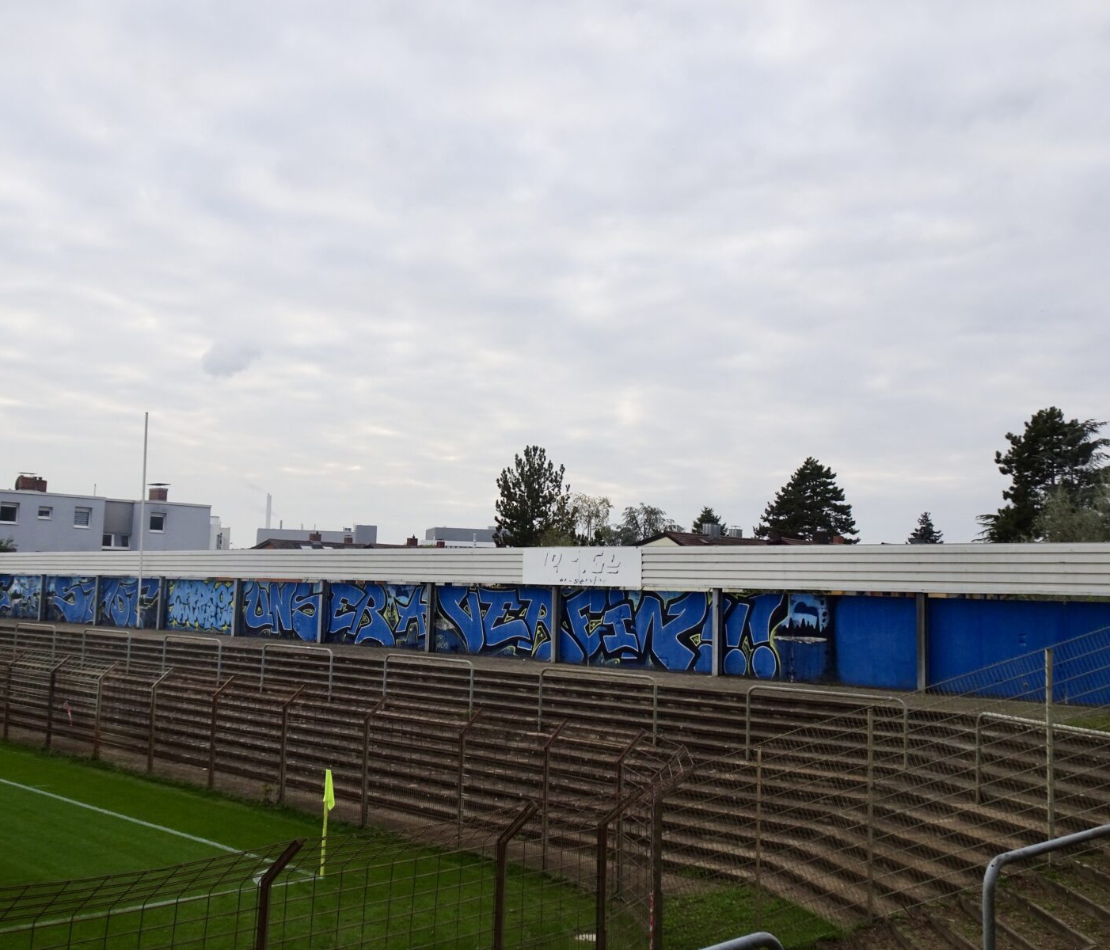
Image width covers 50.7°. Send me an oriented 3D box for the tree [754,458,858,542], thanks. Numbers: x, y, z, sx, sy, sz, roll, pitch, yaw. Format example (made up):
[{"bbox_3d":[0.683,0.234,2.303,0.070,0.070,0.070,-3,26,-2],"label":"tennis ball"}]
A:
[{"bbox_3d":[19.570,5.730,91.360,8.650,14.240,8.390,1,-5,0],"label":"tree"}]

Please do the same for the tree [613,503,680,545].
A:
[{"bbox_3d":[7.480,7.700,96.510,5.570,10.770,5.410,1,-5,0],"label":"tree"}]

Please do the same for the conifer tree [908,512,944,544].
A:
[{"bbox_3d":[29.020,7.980,91.540,3.920,10.170,3.800,1,-5,0],"label":"conifer tree"}]

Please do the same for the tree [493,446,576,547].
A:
[{"bbox_3d":[-1.550,4.660,79.400,5.610,13.370,5.440,1,-5,0],"label":"tree"}]

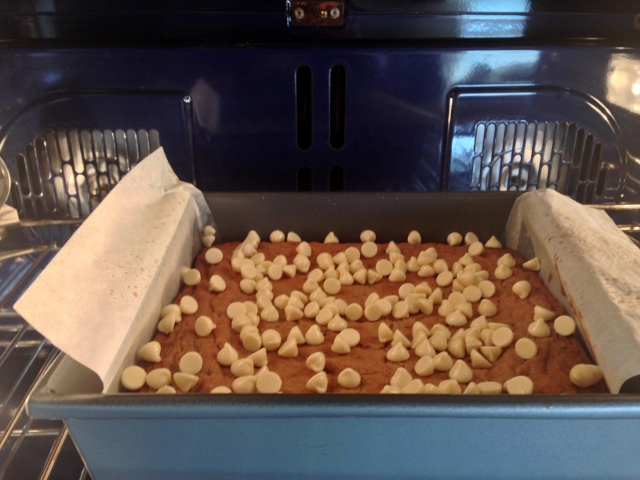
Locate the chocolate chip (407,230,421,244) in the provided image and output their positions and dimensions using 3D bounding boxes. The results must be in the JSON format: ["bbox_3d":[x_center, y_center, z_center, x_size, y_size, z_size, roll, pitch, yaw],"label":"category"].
[{"bbox_3d":[0.067,-0.001,0.439,0.011,0.011,0.008,1,47,0],"label":"chocolate chip"}]

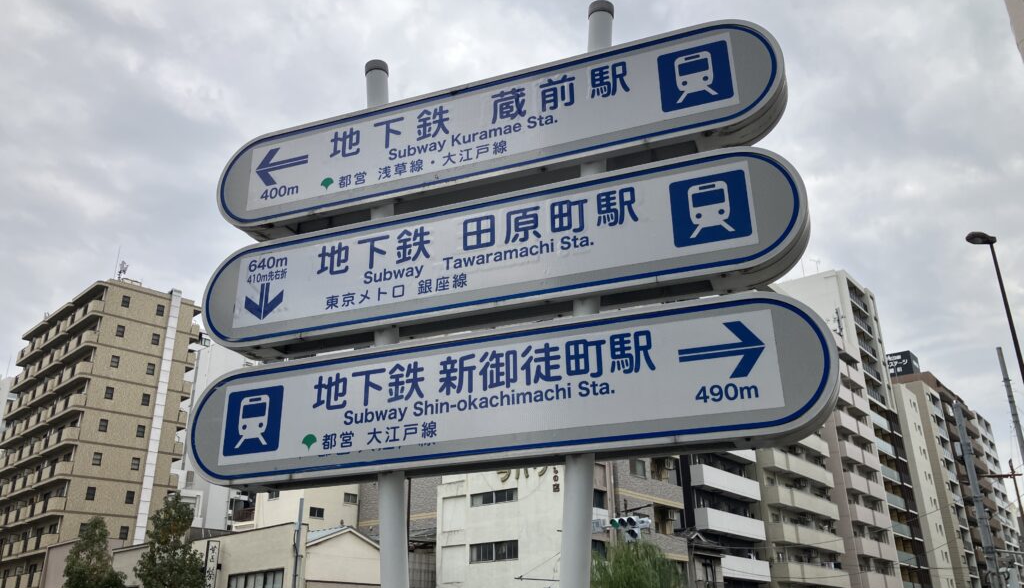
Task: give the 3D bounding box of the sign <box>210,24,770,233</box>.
[{"bbox_3d":[-0.199,-0.886,4.859,3.480,0.675,0.270,-9,-24,18],"label":"sign"}]

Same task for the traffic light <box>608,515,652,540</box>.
[{"bbox_3d":[4.517,8.957,31.706,1.350,0.800,0.600,-18,-28,35],"label":"traffic light"}]

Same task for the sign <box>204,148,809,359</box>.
[{"bbox_3d":[-0.180,-0.169,4.576,3.480,0.675,0.270,-9,-24,18],"label":"sign"}]

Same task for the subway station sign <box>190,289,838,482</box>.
[{"bbox_3d":[-0.161,0.568,4.285,3.480,0.675,0.270,-9,-24,18],"label":"subway station sign"}]

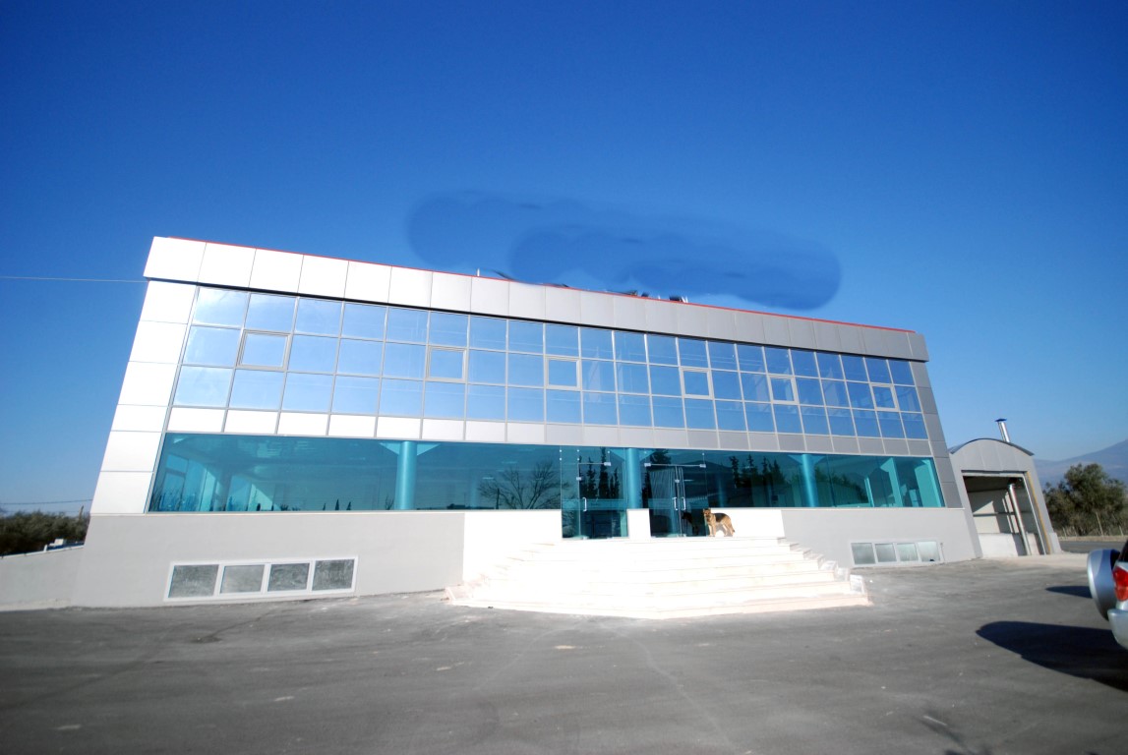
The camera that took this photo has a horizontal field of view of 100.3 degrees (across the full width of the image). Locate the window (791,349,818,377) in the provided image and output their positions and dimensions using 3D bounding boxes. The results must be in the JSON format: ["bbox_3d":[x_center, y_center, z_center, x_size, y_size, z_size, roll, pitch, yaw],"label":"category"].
[{"bbox_3d":[9.184,-0.524,17.961,1.152,1.068,0.100,4,-18,-16],"label":"window"}]

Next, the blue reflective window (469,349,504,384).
[{"bbox_3d":[-2.314,-0.305,14.363,1.116,1.044,0.080,4,-19,-16],"label":"blue reflective window"}]

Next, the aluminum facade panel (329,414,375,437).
[{"bbox_3d":[-5.550,1.289,12.363,1.114,0.558,0.060,4,-18,-16],"label":"aluminum facade panel"}]

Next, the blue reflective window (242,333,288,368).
[{"bbox_3d":[-8.072,-0.714,12.722,1.116,1.024,0.100,4,-18,-16],"label":"blue reflective window"}]

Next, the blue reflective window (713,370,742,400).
[{"bbox_3d":[5.749,0.283,16.620,1.128,1.038,0.080,4,-18,-16],"label":"blue reflective window"}]

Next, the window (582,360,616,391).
[{"bbox_3d":[1.105,-0.043,14.812,1.114,1.015,0.060,4,-18,-16],"label":"window"}]

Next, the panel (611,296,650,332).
[{"bbox_3d":[2.210,-2.138,15.651,1.148,1.154,0.060,4,-18,-16],"label":"panel"}]

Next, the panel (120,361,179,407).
[{"bbox_3d":[-10.329,0.171,11.716,1.056,1.100,0.060,4,-18,-16],"label":"panel"}]

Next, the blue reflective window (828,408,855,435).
[{"bbox_3d":[10.294,1.656,17.452,1.142,1.042,0.080,4,-18,-16],"label":"blue reflective window"}]

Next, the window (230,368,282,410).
[{"bbox_3d":[-7.986,0.335,12.293,1.130,1.033,0.080,4,-18,-16],"label":"window"}]

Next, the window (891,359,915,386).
[{"bbox_3d":[13.792,-0.190,19.272,1.116,1.044,0.080,4,-19,-16],"label":"window"}]

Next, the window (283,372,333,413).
[{"bbox_3d":[-6.903,0.424,12.718,1.152,1.055,0.100,4,-18,-16],"label":"window"}]

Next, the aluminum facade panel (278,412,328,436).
[{"bbox_3d":[-6.885,1.242,12.447,1.116,0.552,0.080,4,-19,-16],"label":"aluminum facade panel"}]

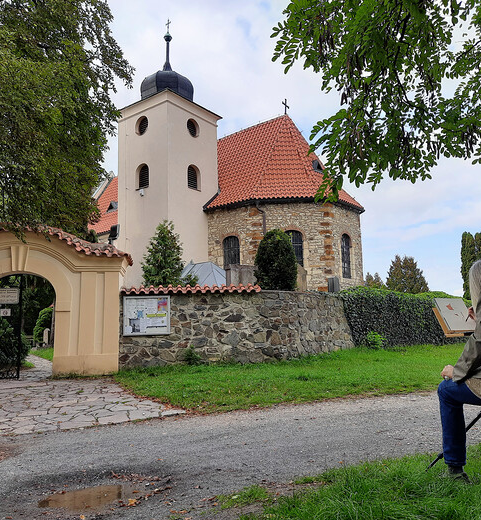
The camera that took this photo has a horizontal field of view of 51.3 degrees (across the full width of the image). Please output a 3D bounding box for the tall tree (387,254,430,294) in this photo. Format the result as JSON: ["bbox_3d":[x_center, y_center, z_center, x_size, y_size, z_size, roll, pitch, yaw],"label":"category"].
[{"bbox_3d":[12.768,2.341,37.528,3.100,5.600,3.000,-2,-10,0],"label":"tall tree"}]

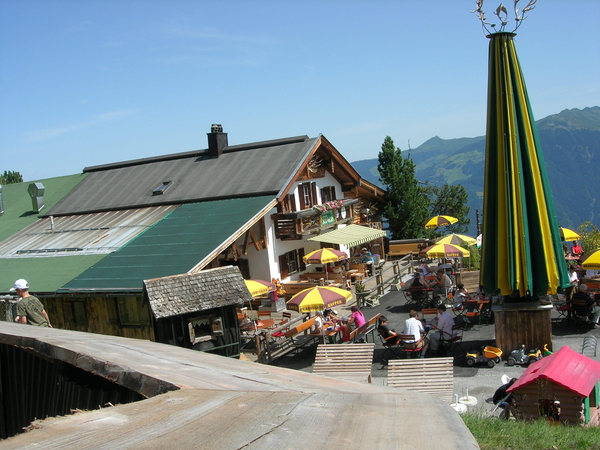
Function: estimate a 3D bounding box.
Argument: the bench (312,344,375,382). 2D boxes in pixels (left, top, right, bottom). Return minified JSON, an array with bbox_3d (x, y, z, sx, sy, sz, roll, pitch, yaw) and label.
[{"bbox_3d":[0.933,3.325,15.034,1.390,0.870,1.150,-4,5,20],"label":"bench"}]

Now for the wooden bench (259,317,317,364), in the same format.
[{"bbox_3d":[0.278,3.226,18.652,0.660,0.900,2.250,-4,5,27],"label":"wooden bench"}]

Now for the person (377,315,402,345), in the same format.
[{"bbox_3d":[2.392,2.944,17.222,0.820,1.180,0.460,-6,5,3],"label":"person"}]

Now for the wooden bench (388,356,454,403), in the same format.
[{"bbox_3d":[2.392,3.301,13.182,1.330,0.910,1.150,-4,4,15],"label":"wooden bench"}]

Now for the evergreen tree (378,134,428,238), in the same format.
[{"bbox_3d":[6.451,-1.864,41.055,2.950,7.200,2.900,-6,5,0],"label":"evergreen tree"}]

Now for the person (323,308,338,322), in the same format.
[{"bbox_3d":[1.047,2.965,19.133,0.720,1.170,0.480,-4,5,27],"label":"person"}]

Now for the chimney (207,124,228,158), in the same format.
[{"bbox_3d":[-3.753,-3.755,29.941,0.520,1.550,0.900,-4,5,27],"label":"chimney"}]

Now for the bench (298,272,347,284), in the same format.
[{"bbox_3d":[0.904,2.454,26.572,1.950,0.880,0.580,-4,6,29],"label":"bench"}]

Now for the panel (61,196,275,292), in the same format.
[{"bbox_3d":[-4.193,0.613,22.203,4.450,0.150,6.750,-3,23,29],"label":"panel"}]

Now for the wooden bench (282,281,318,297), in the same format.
[{"bbox_3d":[0.129,2.674,25.052,1.850,0.880,0.580,-4,6,29],"label":"wooden bench"}]

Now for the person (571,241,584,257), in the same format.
[{"bbox_3d":[10.900,1.250,26.000,0.520,1.300,0.780,-4,5,27],"label":"person"}]

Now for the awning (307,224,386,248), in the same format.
[{"bbox_3d":[2.277,0.541,29.950,1.750,0.540,4.690,-4,6,29],"label":"awning"}]

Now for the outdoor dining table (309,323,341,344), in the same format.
[{"bbox_3d":[1.007,3.132,18.211,0.650,0.770,2.150,-4,5,25],"label":"outdoor dining table"}]

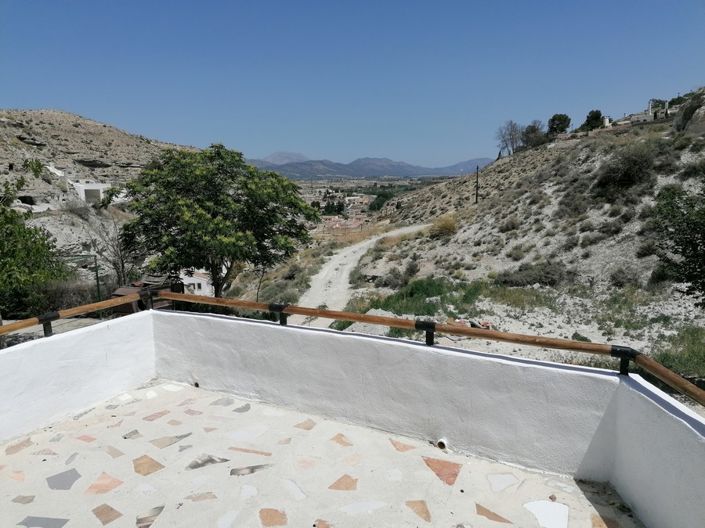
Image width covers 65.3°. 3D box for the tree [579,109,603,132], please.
[{"bbox_3d":[46.769,-28.199,108.000,4.600,4.700,4.500,0,9,0],"label":"tree"}]

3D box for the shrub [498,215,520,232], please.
[{"bbox_3d":[14.283,-3.684,50.000,1.950,1.500,1.800,0,9,0],"label":"shrub"}]

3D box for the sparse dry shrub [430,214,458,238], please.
[{"bbox_3d":[10.379,-4.230,62.000,3.100,2.600,2.900,0,9,0],"label":"sparse dry shrub"}]

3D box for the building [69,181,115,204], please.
[{"bbox_3d":[-41.790,-11.448,88.000,7.000,3.600,5.000,-3,10,-20],"label":"building"}]

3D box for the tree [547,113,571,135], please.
[{"bbox_3d":[40.480,-27.609,108.000,4.600,4.400,4.500,0,9,0],"label":"tree"}]

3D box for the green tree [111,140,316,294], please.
[{"bbox_3d":[-4.702,-1.123,19.000,7.000,6.000,6.600,0,9,0],"label":"green tree"}]

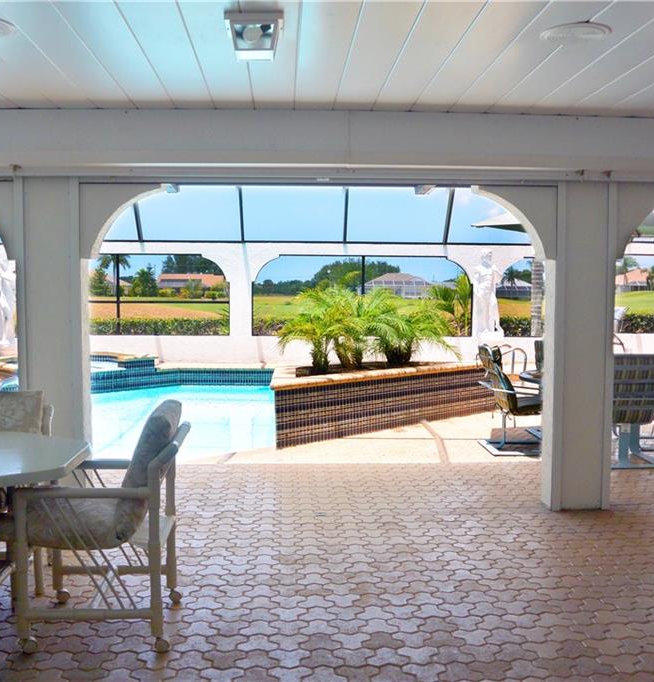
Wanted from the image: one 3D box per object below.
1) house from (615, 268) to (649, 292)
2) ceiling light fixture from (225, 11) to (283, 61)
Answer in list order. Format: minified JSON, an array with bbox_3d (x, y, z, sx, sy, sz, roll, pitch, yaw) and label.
[{"bbox_3d":[54.057,-11.138,145.230,13.000,5.000,11.000,1,4,18],"label":"house"},{"bbox_3d":[-0.288,-1.207,3.060,0.230,0.145,0.210,0,4,-4],"label":"ceiling light fixture"}]

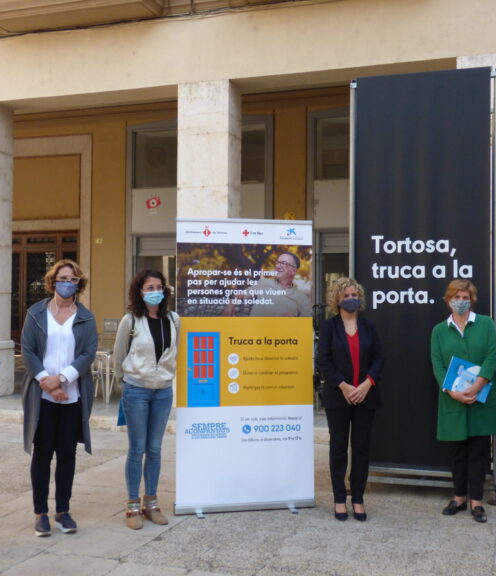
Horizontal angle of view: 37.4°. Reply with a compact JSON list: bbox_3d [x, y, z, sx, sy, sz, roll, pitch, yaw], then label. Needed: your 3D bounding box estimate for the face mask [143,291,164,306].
[{"bbox_3d":[-0.642,0.071,4.950,0.145,0.110,0.100,1,-1,-25],"label":"face mask"}]

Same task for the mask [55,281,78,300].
[{"bbox_3d":[-1.179,0.012,4.770,0.150,0.115,0.105,1,-1,-19],"label":"mask"}]

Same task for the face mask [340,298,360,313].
[{"bbox_3d":[0.717,0.119,5.120,0.143,0.110,0.100,1,-1,-3],"label":"face mask"}]

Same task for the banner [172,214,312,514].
[{"bbox_3d":[-0.021,0.555,5.240,1.010,2.070,0.140,1,-1,-12],"label":"banner"}]

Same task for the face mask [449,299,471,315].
[{"bbox_3d":[1.497,0.133,5.170,0.143,0.110,0.100,0,-1,9],"label":"face mask"}]

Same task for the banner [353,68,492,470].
[{"bbox_3d":[1.354,-0.131,5.650,1.030,3.050,0.080,0,-1,16],"label":"banner"}]

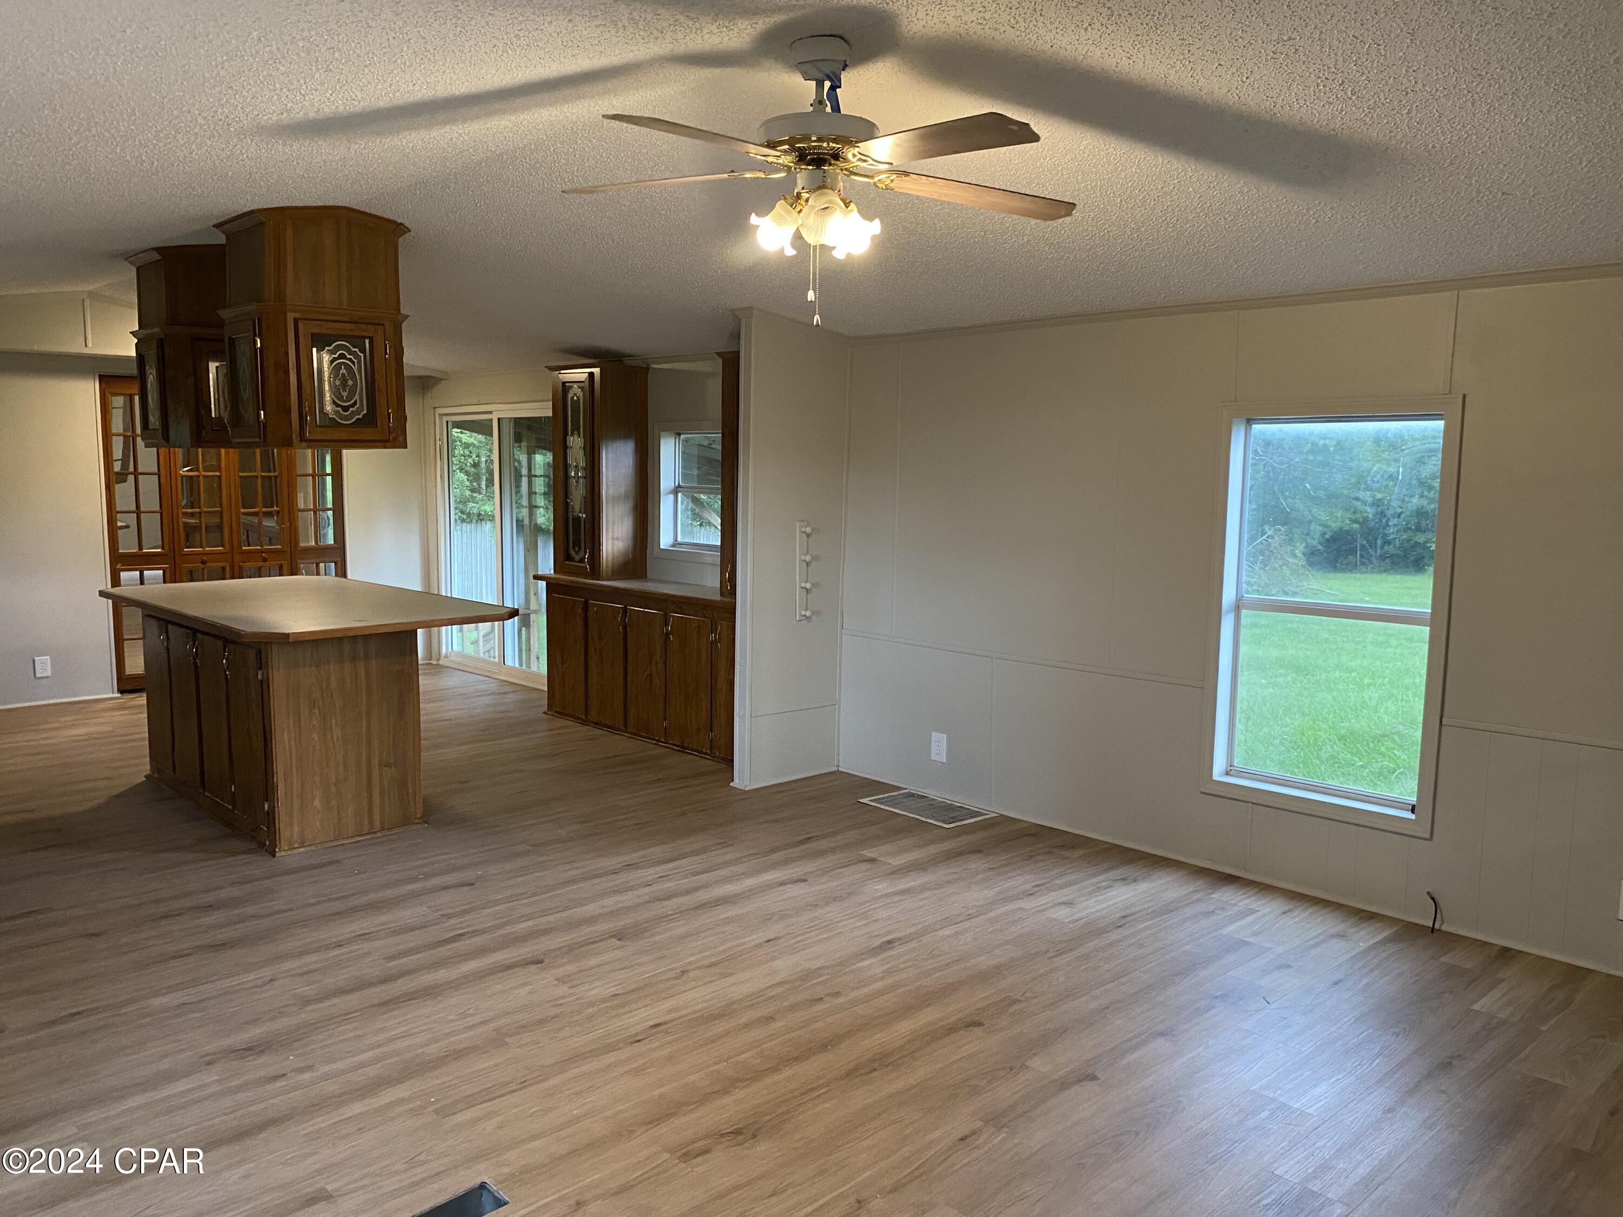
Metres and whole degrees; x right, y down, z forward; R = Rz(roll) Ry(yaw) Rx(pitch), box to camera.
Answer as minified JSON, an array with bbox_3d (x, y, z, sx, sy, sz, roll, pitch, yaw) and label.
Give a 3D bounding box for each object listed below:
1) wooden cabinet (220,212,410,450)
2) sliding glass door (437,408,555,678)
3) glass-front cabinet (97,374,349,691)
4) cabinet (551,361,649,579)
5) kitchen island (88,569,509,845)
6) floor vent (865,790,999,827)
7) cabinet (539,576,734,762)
[{"bbox_3d":[-2.010,-1.111,4.921,0.595,0.926,0.559,-6,10,-44],"label":"wooden cabinet"},{"bbox_3d":[-2.168,-0.450,8.537,0.093,1.918,1.732,-6,10,-44],"label":"sliding glass door"},{"bbox_3d":[-4.037,-0.529,8.421,1.537,2.024,0.300,-5,9,-44],"label":"glass-front cabinet"},{"bbox_3d":[-1.297,-0.818,7.298,0.329,1.250,0.544,-6,10,-44],"label":"cabinet"},{"bbox_3d":[-2.340,0.413,5.574,1.095,0.912,2.135,-6,10,-44],"label":"kitchen island"},{"bbox_3d":[0.525,0.899,5.509,0.325,0.012,0.547,-6,10,-44],"label":"floor vent"},{"bbox_3d":[-0.820,0.298,6.861,0.408,0.854,2.081,-6,10,-44],"label":"cabinet"}]

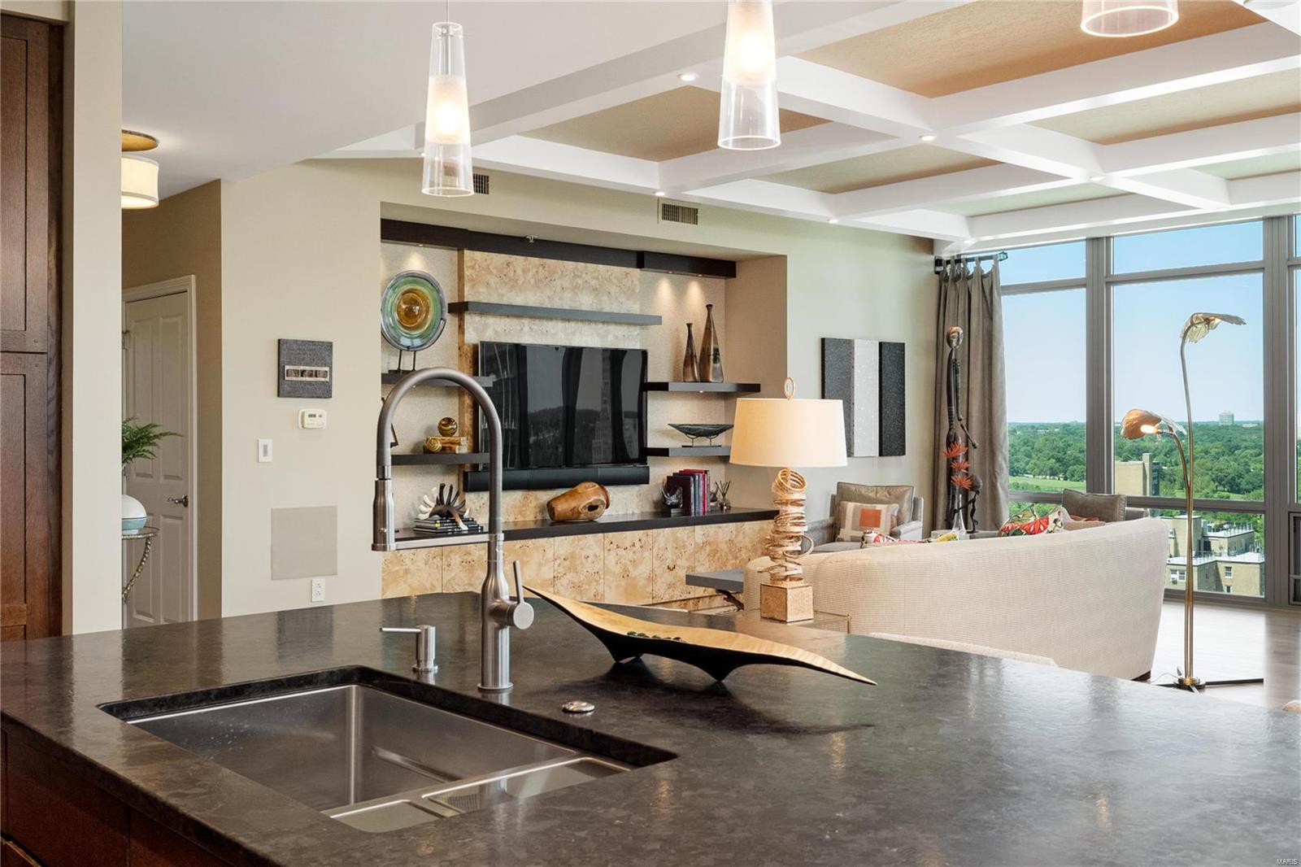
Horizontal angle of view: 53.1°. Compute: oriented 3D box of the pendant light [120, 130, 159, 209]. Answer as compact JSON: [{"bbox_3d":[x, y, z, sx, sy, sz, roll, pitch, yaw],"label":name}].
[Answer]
[{"bbox_3d":[-2.455,-1.169,5.760,0.530,0.270,0.530,0,1,0],"label":"pendant light"}]

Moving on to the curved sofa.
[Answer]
[{"bbox_3d":[1.480,0.863,6.100,2.500,0.830,1.100,-1,1,-42],"label":"curved sofa"}]

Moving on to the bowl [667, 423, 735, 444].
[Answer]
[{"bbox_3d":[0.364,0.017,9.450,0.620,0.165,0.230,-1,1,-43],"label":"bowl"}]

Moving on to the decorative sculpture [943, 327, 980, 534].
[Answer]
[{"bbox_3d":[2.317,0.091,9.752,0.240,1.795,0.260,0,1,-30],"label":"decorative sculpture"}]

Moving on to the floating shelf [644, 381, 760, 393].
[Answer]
[{"bbox_3d":[0.350,-0.329,9.464,0.947,0.063,0.361,-1,1,-43],"label":"floating shelf"}]

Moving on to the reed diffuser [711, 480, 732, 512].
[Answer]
[{"bbox_3d":[0.540,0.460,9.668,0.120,0.225,0.115,0,0,-43],"label":"reed diffuser"}]

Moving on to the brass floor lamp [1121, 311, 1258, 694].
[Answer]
[{"bbox_3d":[2.678,0.329,6.492,0.660,1.860,0.420,0,1,21],"label":"brass floor lamp"}]

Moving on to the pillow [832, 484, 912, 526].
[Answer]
[{"bbox_3d":[1.620,0.575,9.380,0.550,0.410,0.160,0,-12,34],"label":"pillow"}]

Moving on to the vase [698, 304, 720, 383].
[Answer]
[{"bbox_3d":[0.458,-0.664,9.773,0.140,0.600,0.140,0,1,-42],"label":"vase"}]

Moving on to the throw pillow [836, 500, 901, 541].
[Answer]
[{"bbox_3d":[1.542,0.623,9.220,0.440,0.280,0.130,0,-18,34],"label":"throw pillow"}]

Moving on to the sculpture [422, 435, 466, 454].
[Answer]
[{"bbox_3d":[-1.261,0.071,8.005,0.225,0.120,0.140,0,0,-42],"label":"sculpture"}]

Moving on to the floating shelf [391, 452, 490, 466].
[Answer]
[{"bbox_3d":[-1.473,0.159,8.046,0.950,0.064,0.368,0,1,-42],"label":"floating shelf"}]

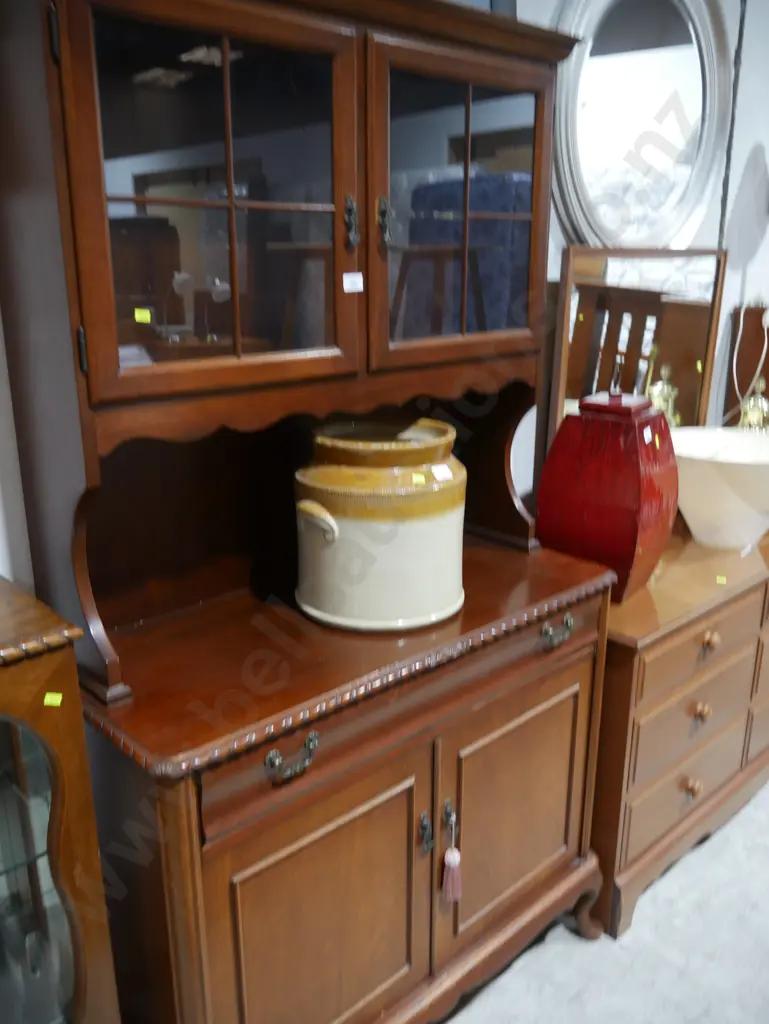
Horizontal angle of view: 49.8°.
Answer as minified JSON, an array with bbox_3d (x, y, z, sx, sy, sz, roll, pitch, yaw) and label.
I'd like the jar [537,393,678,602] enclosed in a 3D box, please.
[{"bbox_3d":[0.505,-0.034,1.870,0.235,0.432,0.235,13,21,35],"label":"jar"}]

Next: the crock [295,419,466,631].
[{"bbox_3d":[-0.004,0.007,1.542,0.332,0.319,0.320,0,17,0],"label":"crock"}]

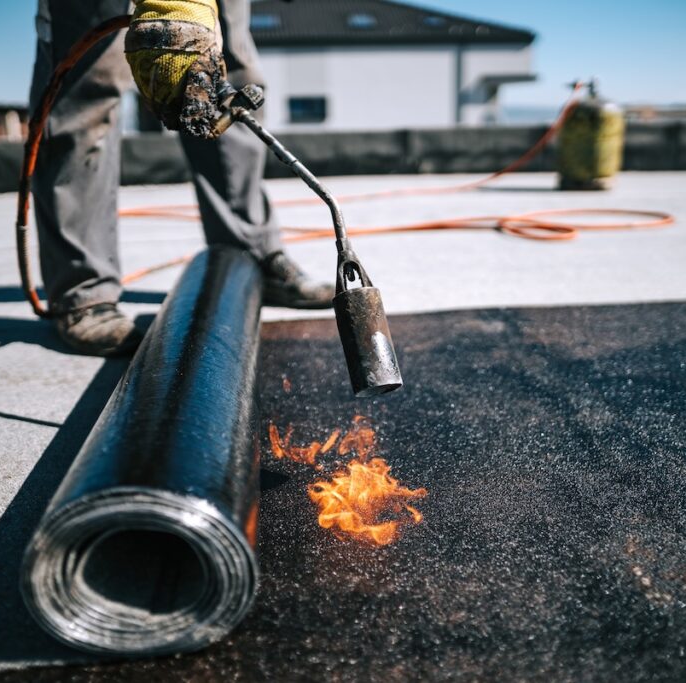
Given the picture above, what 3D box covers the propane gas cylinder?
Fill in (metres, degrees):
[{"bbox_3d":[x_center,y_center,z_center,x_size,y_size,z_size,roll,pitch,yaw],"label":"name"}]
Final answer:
[{"bbox_3d":[1.360,-1.131,3.735,0.316,0.550,0.316,-2,18,0],"label":"propane gas cylinder"}]

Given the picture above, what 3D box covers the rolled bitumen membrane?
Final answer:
[{"bbox_3d":[-0.211,0.031,1.010,0.181,0.157,0.990,-4,18,-5],"label":"rolled bitumen membrane"}]

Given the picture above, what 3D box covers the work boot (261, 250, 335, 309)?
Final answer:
[{"bbox_3d":[-0.155,-0.163,1.618,0.290,0.140,0.108,3,19,15],"label":"work boot"}]

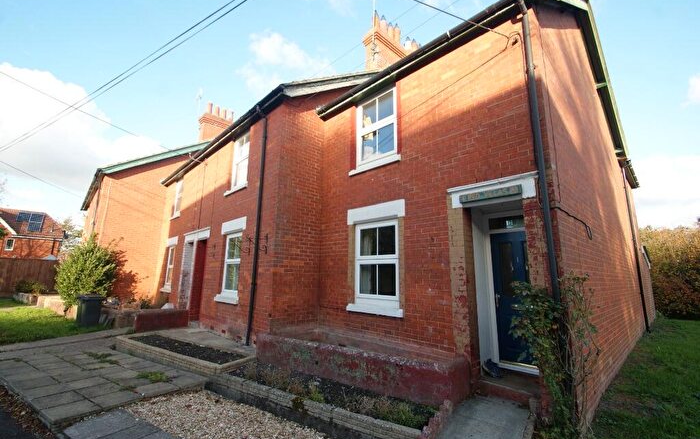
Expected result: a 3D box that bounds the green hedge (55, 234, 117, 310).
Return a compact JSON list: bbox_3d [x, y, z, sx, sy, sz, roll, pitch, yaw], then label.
[{"bbox_3d":[-8.545,1.731,9.425,1.384,2.523,1.442,12,-16,-43],"label":"green hedge"}]

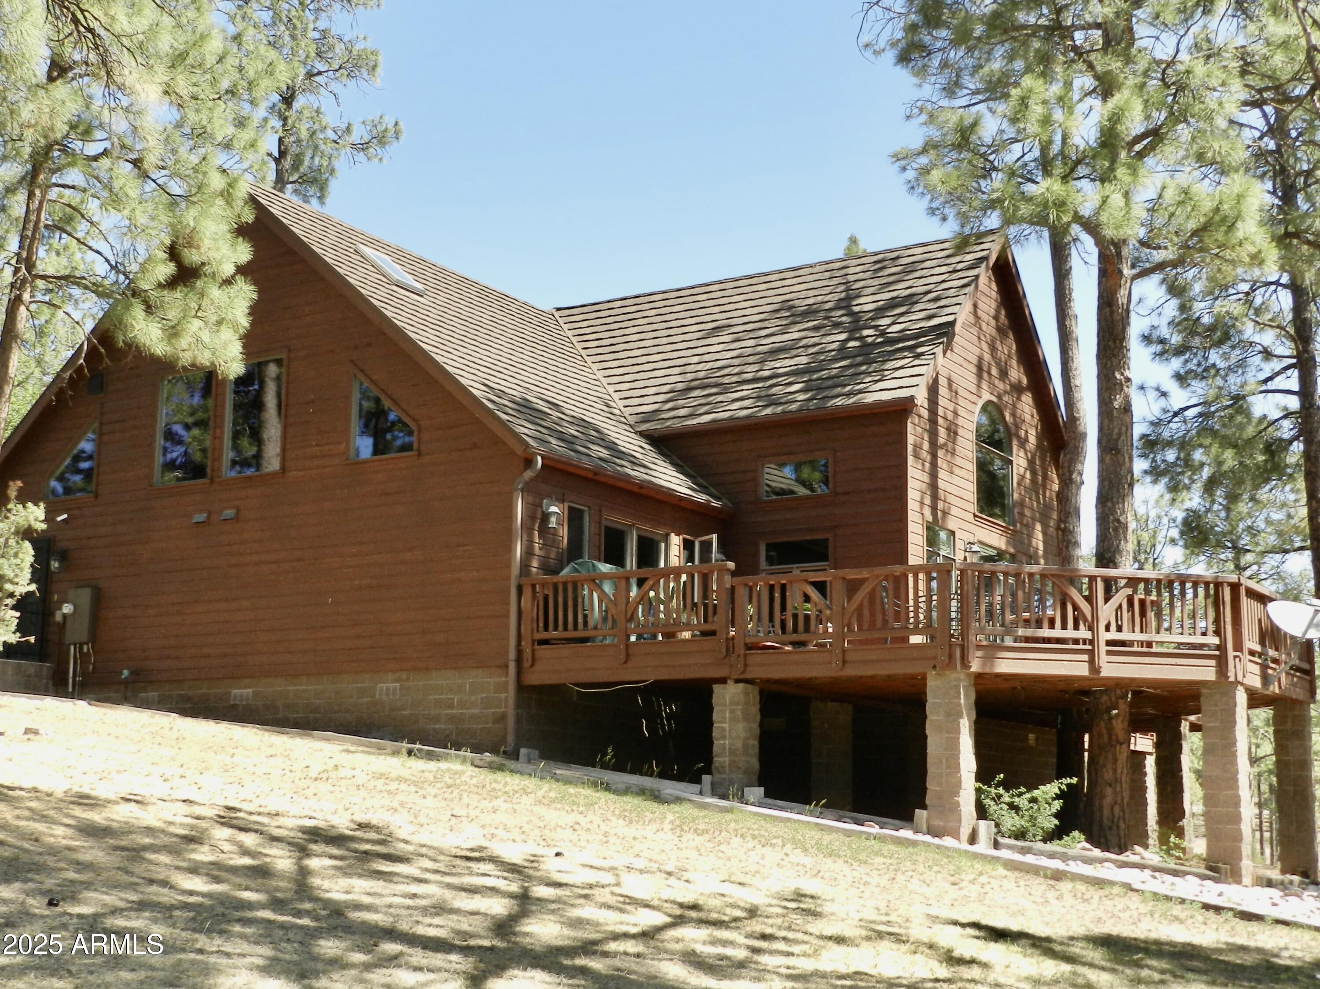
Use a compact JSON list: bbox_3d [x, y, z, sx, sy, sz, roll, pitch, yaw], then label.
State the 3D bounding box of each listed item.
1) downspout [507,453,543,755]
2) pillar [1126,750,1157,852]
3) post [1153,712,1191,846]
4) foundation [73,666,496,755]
[{"bbox_3d":[-1.817,1.426,19.296,0.513,3.985,0.140,-6,-12,30],"label":"downspout"},{"bbox_3d":[12.109,7.737,36.500,0.540,2.464,0.560,-6,-12,30],"label":"pillar"},{"bbox_3d":[8.173,4.633,23.100,0.420,2.175,0.420,-6,-12,30],"label":"post"},{"bbox_3d":[-5.649,3.256,21.438,8.659,1.115,0.220,-6,-12,30],"label":"foundation"}]

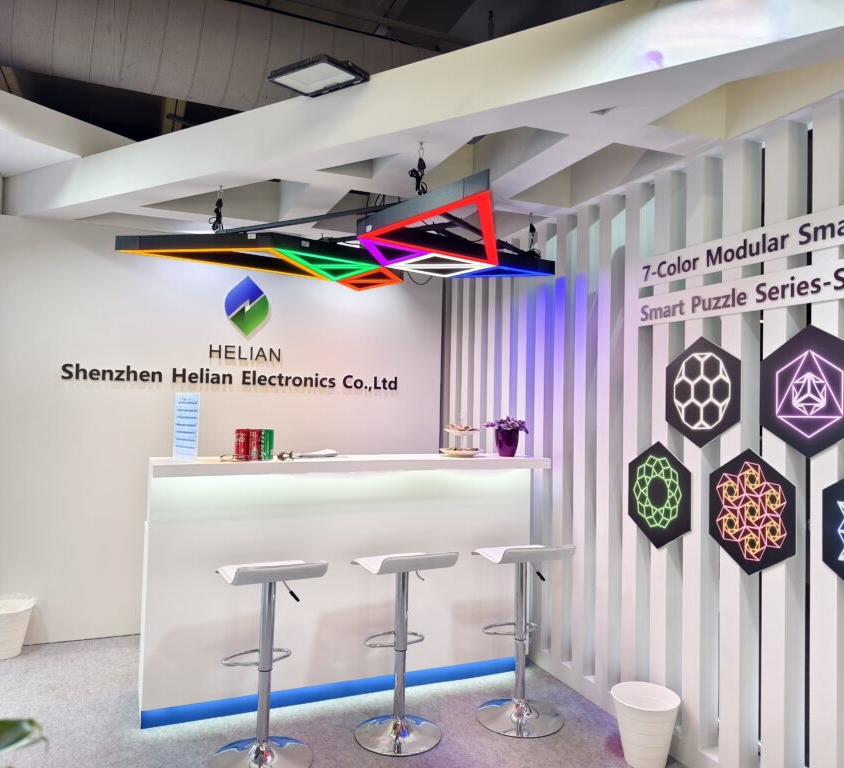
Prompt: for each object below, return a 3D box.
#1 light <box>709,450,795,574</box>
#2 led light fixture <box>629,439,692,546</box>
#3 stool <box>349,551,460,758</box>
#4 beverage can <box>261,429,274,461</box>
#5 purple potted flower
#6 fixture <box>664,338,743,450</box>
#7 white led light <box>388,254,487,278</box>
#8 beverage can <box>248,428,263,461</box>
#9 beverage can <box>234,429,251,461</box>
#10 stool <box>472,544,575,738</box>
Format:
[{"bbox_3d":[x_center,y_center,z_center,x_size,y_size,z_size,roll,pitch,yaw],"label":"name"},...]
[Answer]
[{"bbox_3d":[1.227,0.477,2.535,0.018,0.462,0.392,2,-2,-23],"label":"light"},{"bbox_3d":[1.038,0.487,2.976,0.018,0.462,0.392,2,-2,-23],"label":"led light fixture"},{"bbox_3d":[-0.092,1.138,3.024,0.385,0.809,0.395,2,-2,-23],"label":"stool"},{"bbox_3d":[-0.723,0.285,3.196,0.058,0.145,0.058,2,-2,-23],"label":"beverage can"},{"bbox_3d":[0.471,0.293,3.755,0.225,0.215,0.225,1,-2,0],"label":"purple potted flower"},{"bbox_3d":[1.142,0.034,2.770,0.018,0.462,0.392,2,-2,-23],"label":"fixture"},{"bbox_3d":[0.104,-0.658,3.594,0.430,0.070,0.430,3,-2,-37],"label":"white led light"},{"bbox_3d":[-0.772,0.282,3.160,0.058,0.145,0.058,2,-2,-23],"label":"beverage can"},{"bbox_3d":[-0.822,0.280,3.124,0.058,0.145,0.058,1,-2,0],"label":"beverage can"},{"bbox_3d":[0.470,1.157,3.233,0.385,0.809,0.395,2,-2,-19],"label":"stool"}]

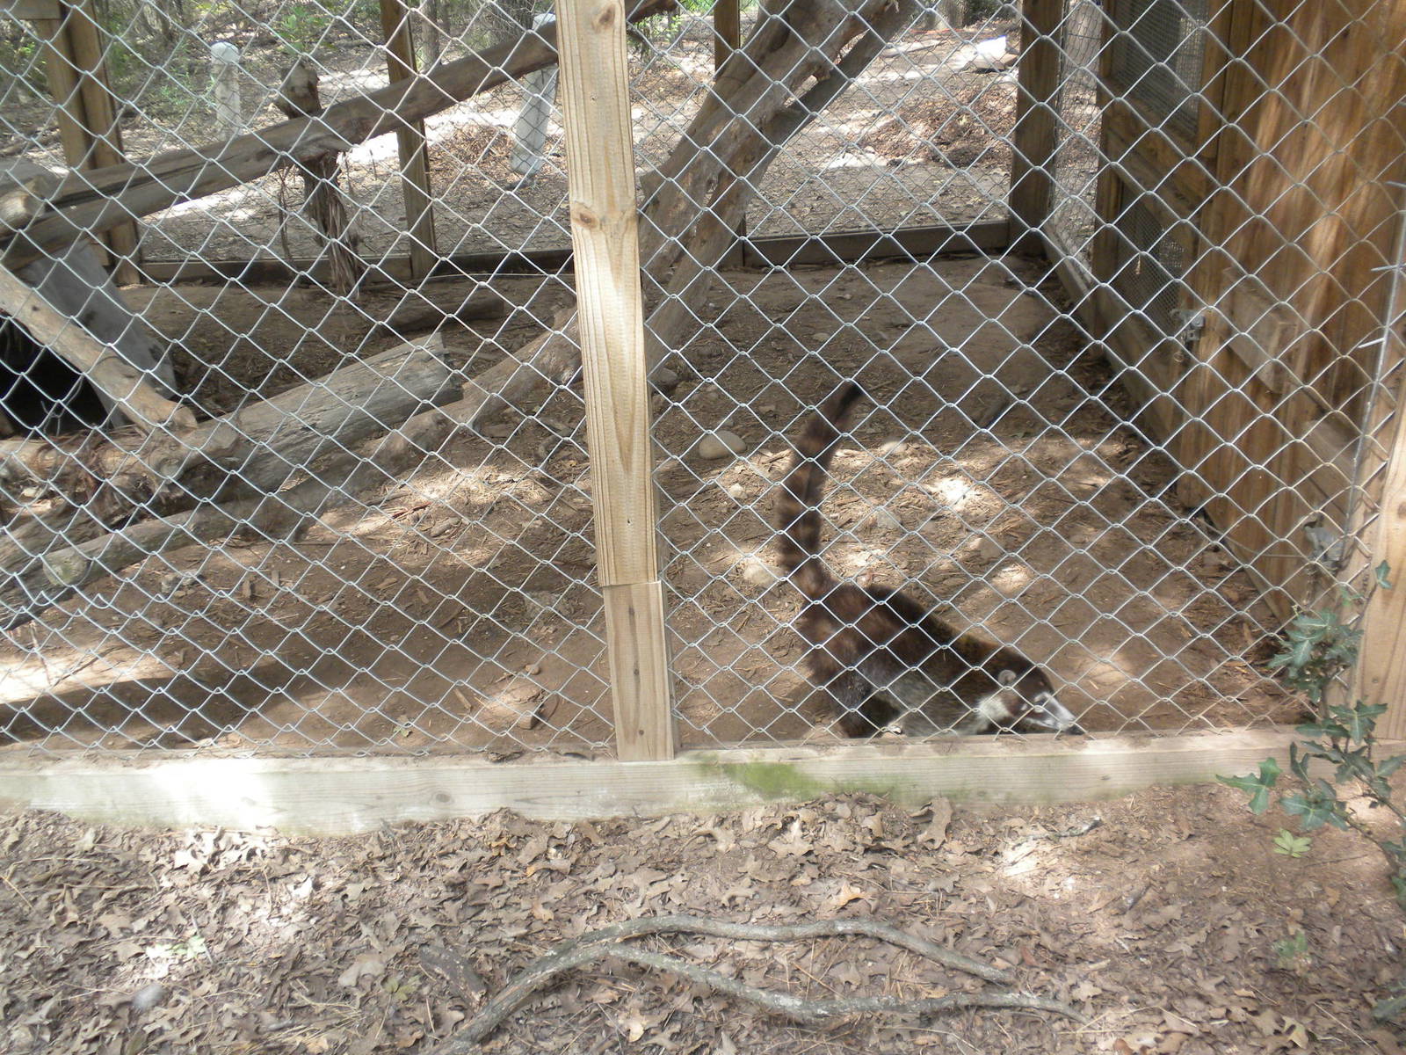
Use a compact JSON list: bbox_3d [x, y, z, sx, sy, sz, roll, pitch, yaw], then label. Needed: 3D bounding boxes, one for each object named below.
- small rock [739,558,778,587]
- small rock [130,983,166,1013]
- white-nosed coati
[{"bbox_3d":[0.114,0.092,3.061,0.080,0.048,0.068,-2,23,0],"label":"small rock"},{"bbox_3d":[-0.748,0.634,2.026,0.048,0.034,0.042,-2,23,0],"label":"small rock"},{"bbox_3d":[0.360,0.064,2.376,0.490,0.590,0.190,2,23,11],"label":"white-nosed coati"}]

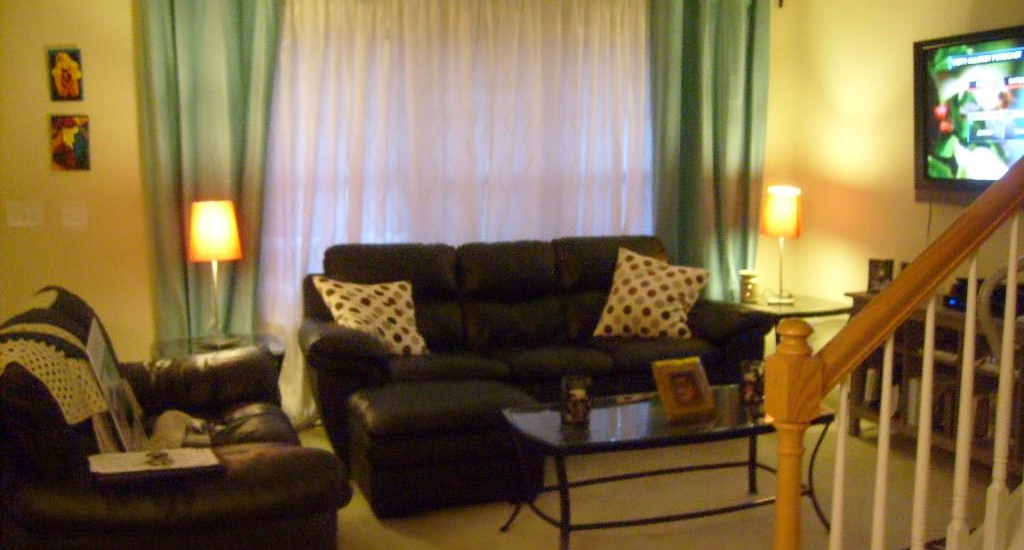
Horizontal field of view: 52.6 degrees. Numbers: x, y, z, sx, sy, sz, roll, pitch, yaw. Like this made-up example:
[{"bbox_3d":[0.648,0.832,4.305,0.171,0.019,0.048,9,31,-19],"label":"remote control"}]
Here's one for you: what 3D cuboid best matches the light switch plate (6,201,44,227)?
[{"bbox_3d":[-2.399,-0.297,5.105,0.164,0.117,0.012,-2,8,-17],"label":"light switch plate"}]

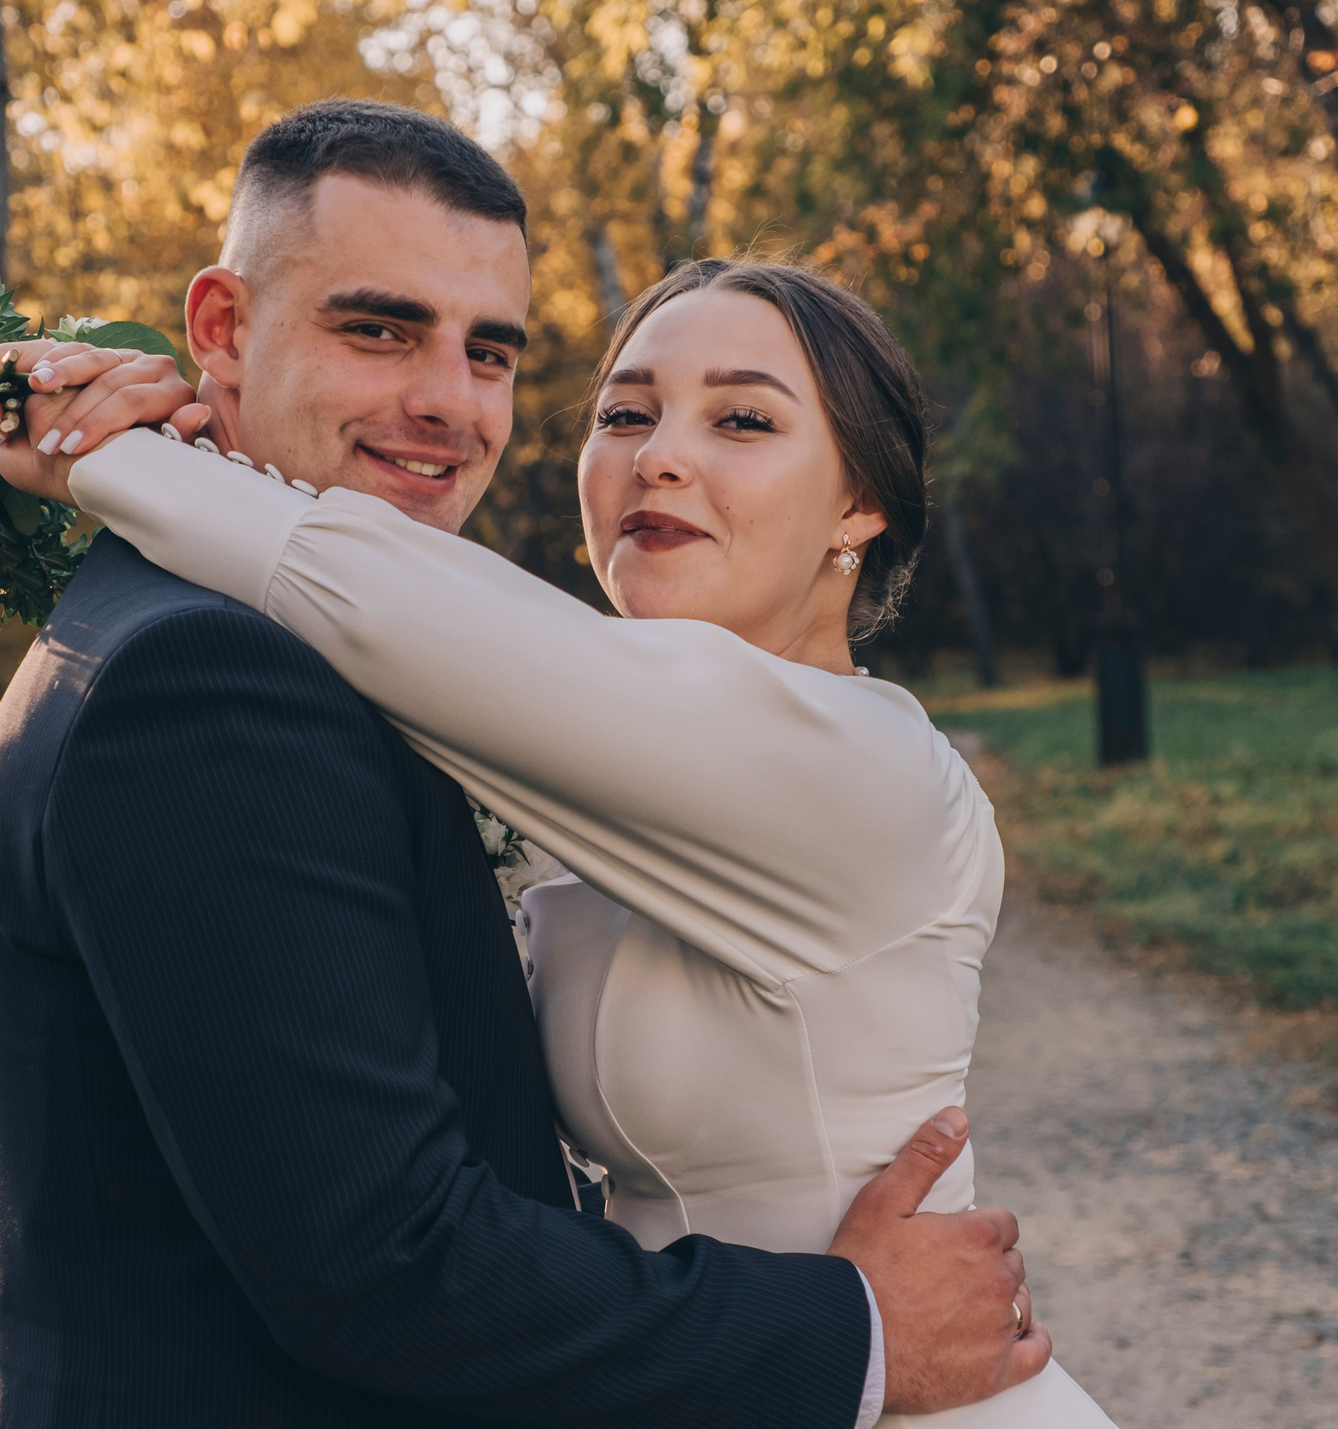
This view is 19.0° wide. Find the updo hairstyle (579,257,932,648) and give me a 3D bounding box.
[{"bbox_3d":[0.051,-0.136,2.050,0.170,0.200,0.210,0,-11,29],"label":"updo hairstyle"}]

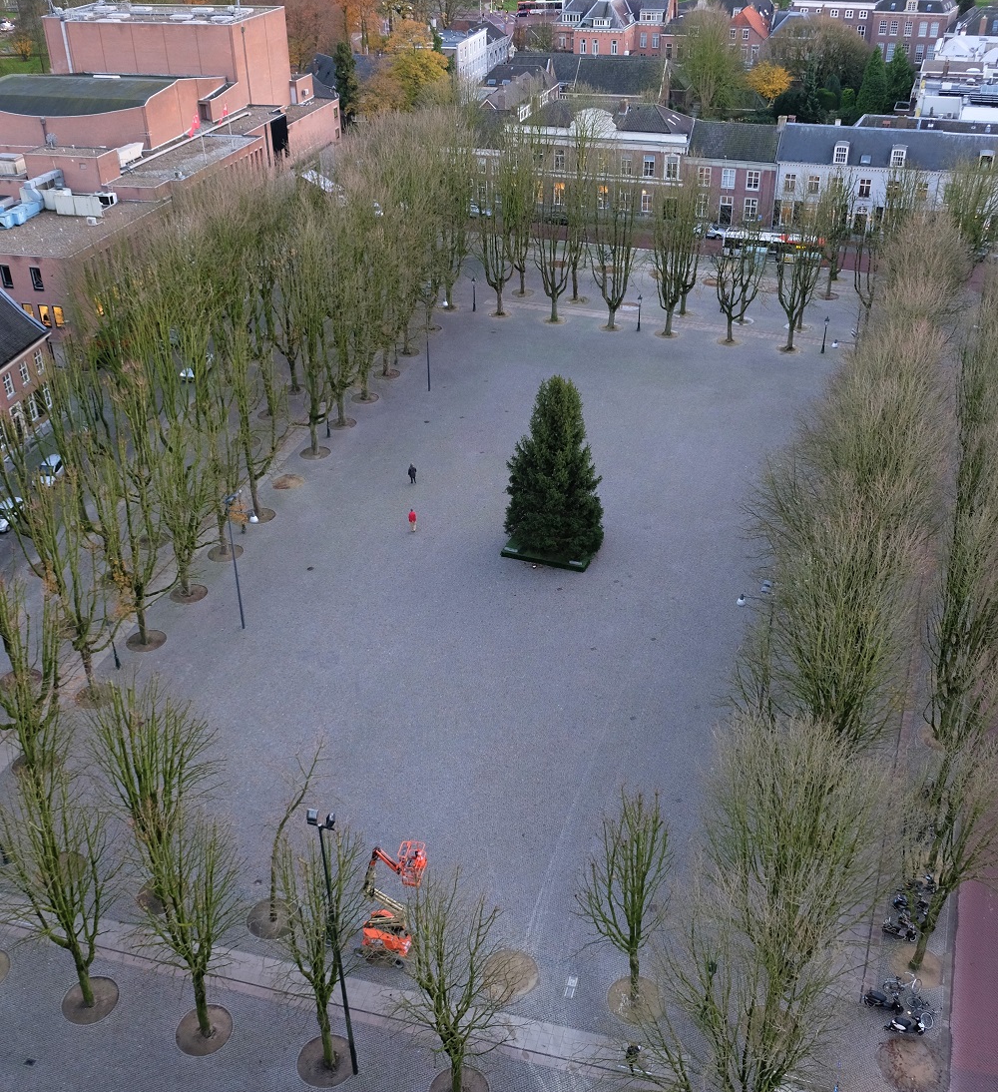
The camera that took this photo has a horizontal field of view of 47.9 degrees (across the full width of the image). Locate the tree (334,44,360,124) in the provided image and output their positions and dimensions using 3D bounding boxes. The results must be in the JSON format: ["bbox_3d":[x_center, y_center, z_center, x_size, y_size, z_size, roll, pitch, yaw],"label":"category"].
[{"bbox_3d":[-25.398,-75.661,183.716,4.500,15.800,4.500,8,34,13],"label":"tree"}]

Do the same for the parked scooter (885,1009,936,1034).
[{"bbox_3d":[17.117,20.197,47.193,1.700,1.120,0.700,5,34,9],"label":"parked scooter"}]

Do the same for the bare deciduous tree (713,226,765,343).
[{"bbox_3d":[23.506,-25.253,109.915,5.000,11.000,5.000,8,34,13],"label":"bare deciduous tree"}]

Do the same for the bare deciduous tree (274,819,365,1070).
[{"bbox_3d":[-6.842,16.645,44.559,4.200,13.500,4.200,8,34,13],"label":"bare deciduous tree"}]

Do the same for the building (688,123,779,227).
[{"bbox_3d":[30.611,-48.365,144.503,11.400,11.600,8.500,11,35,18],"label":"building"}]

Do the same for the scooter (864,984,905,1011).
[{"bbox_3d":[16.558,19.540,48.216,1.700,1.120,0.700,14,36,21],"label":"scooter"}]

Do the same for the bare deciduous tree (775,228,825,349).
[{"bbox_3d":[27.808,-23.939,104.323,4.500,12.300,4.500,-1,33,0],"label":"bare deciduous tree"}]

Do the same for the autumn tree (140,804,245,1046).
[{"bbox_3d":[-11.976,15.517,44.370,3.900,12.900,3.900,-1,33,0],"label":"autumn tree"}]

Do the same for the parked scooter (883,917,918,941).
[{"bbox_3d":[18.933,18.097,52.961,1.650,1.100,0.650,11,35,17],"label":"parked scooter"}]

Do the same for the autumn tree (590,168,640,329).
[{"bbox_3d":[11.511,-28.968,111.981,4.800,15.300,4.800,8,34,13],"label":"autumn tree"}]

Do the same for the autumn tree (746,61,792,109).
[{"bbox_3d":[46.856,-78.670,192.385,8.000,9.200,8.000,8,34,13],"label":"autumn tree"}]

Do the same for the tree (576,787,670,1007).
[{"bbox_3d":[5.479,15.281,47.220,3.900,12.500,3.900,8,34,13],"label":"tree"}]

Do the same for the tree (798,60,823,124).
[{"bbox_3d":[51.530,-74.913,185.790,4.000,10.600,4.000,-1,33,1],"label":"tree"}]

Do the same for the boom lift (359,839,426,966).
[{"bbox_3d":[-5.033,16.129,50.839,3.600,7.200,2.100,14,36,21],"label":"boom lift"}]

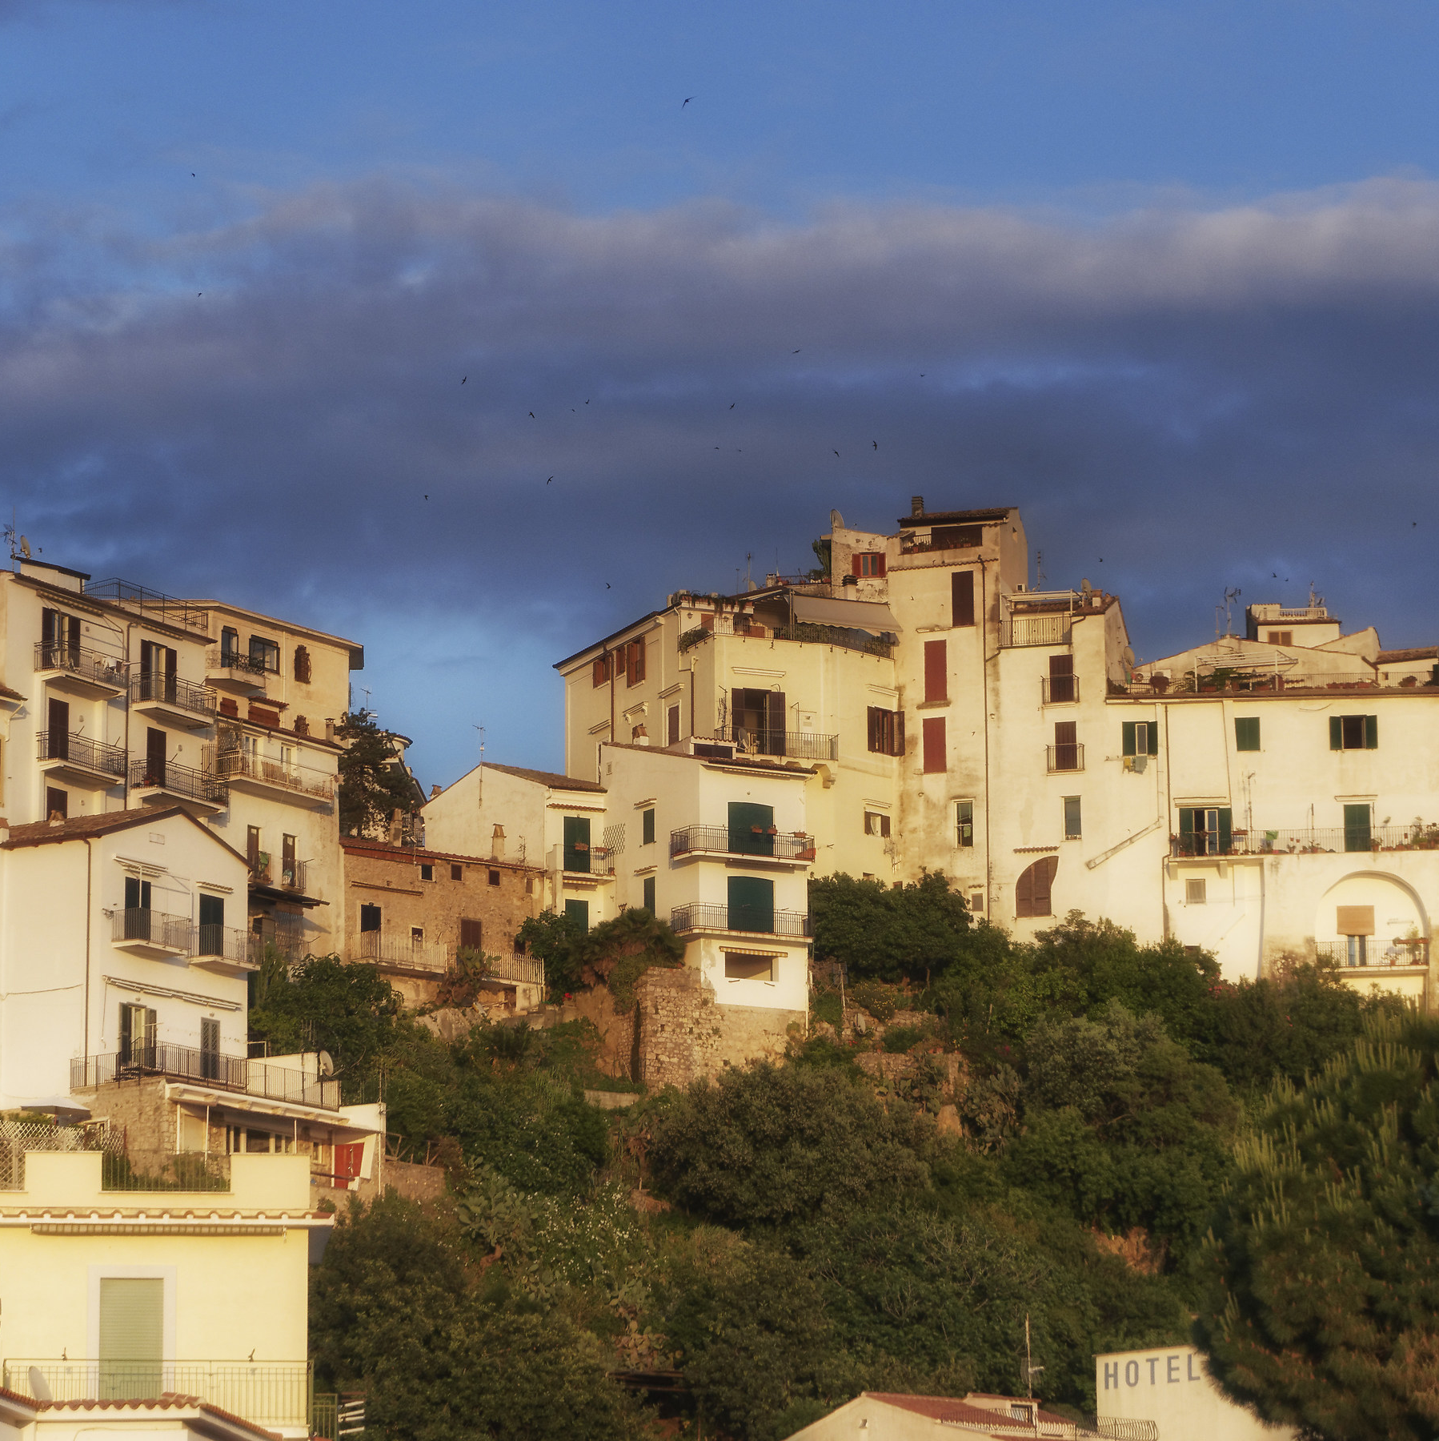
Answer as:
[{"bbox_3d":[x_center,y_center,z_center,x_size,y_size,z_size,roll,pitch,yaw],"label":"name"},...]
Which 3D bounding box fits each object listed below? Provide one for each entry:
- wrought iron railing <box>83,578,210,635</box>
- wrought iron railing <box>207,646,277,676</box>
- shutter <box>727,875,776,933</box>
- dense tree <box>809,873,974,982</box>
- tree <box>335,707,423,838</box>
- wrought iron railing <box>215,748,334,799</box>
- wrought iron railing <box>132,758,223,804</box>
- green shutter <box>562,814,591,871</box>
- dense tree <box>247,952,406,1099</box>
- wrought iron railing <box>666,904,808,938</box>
[{"bbox_3d":[-19.964,-3.763,192.635,1.600,1.050,5.505,-7,-13,28],"label":"wrought iron railing"},{"bbox_3d":[-17.431,-1.923,201.086,0.950,0.625,2.169,-7,-13,31],"label":"wrought iron railing"},{"bbox_3d":[1.182,6.864,208.000,2.020,2.250,0.100,7,-14,-30],"label":"shutter"},{"bbox_3d":[6.750,8.106,218.000,6.500,4.400,5.500,0,-11,0],"label":"dense tree"},{"bbox_3d":[-13.608,2.380,221.939,3.550,6.000,3.400,0,-12,0],"label":"tree"},{"bbox_3d":[-16.497,1.989,206.000,1.100,1.020,5.400,-8,-14,32],"label":"wrought iron railing"},{"bbox_3d":[-18.668,2.270,192.458,1.000,0.970,4.227,-6,-13,28],"label":"wrought iron railing"},{"bbox_3d":[-5.630,4.990,219.071,1.176,2.270,0.080,5,-13,-26],"label":"green shutter"},{"bbox_3d":[-13.983,11.121,197.959,5.600,5.900,5.000,0,-12,0],"label":"dense tree"},{"bbox_3d":[0.796,7.861,213.794,5.137,1.028,1.650,6,-13,-27],"label":"wrought iron railing"}]

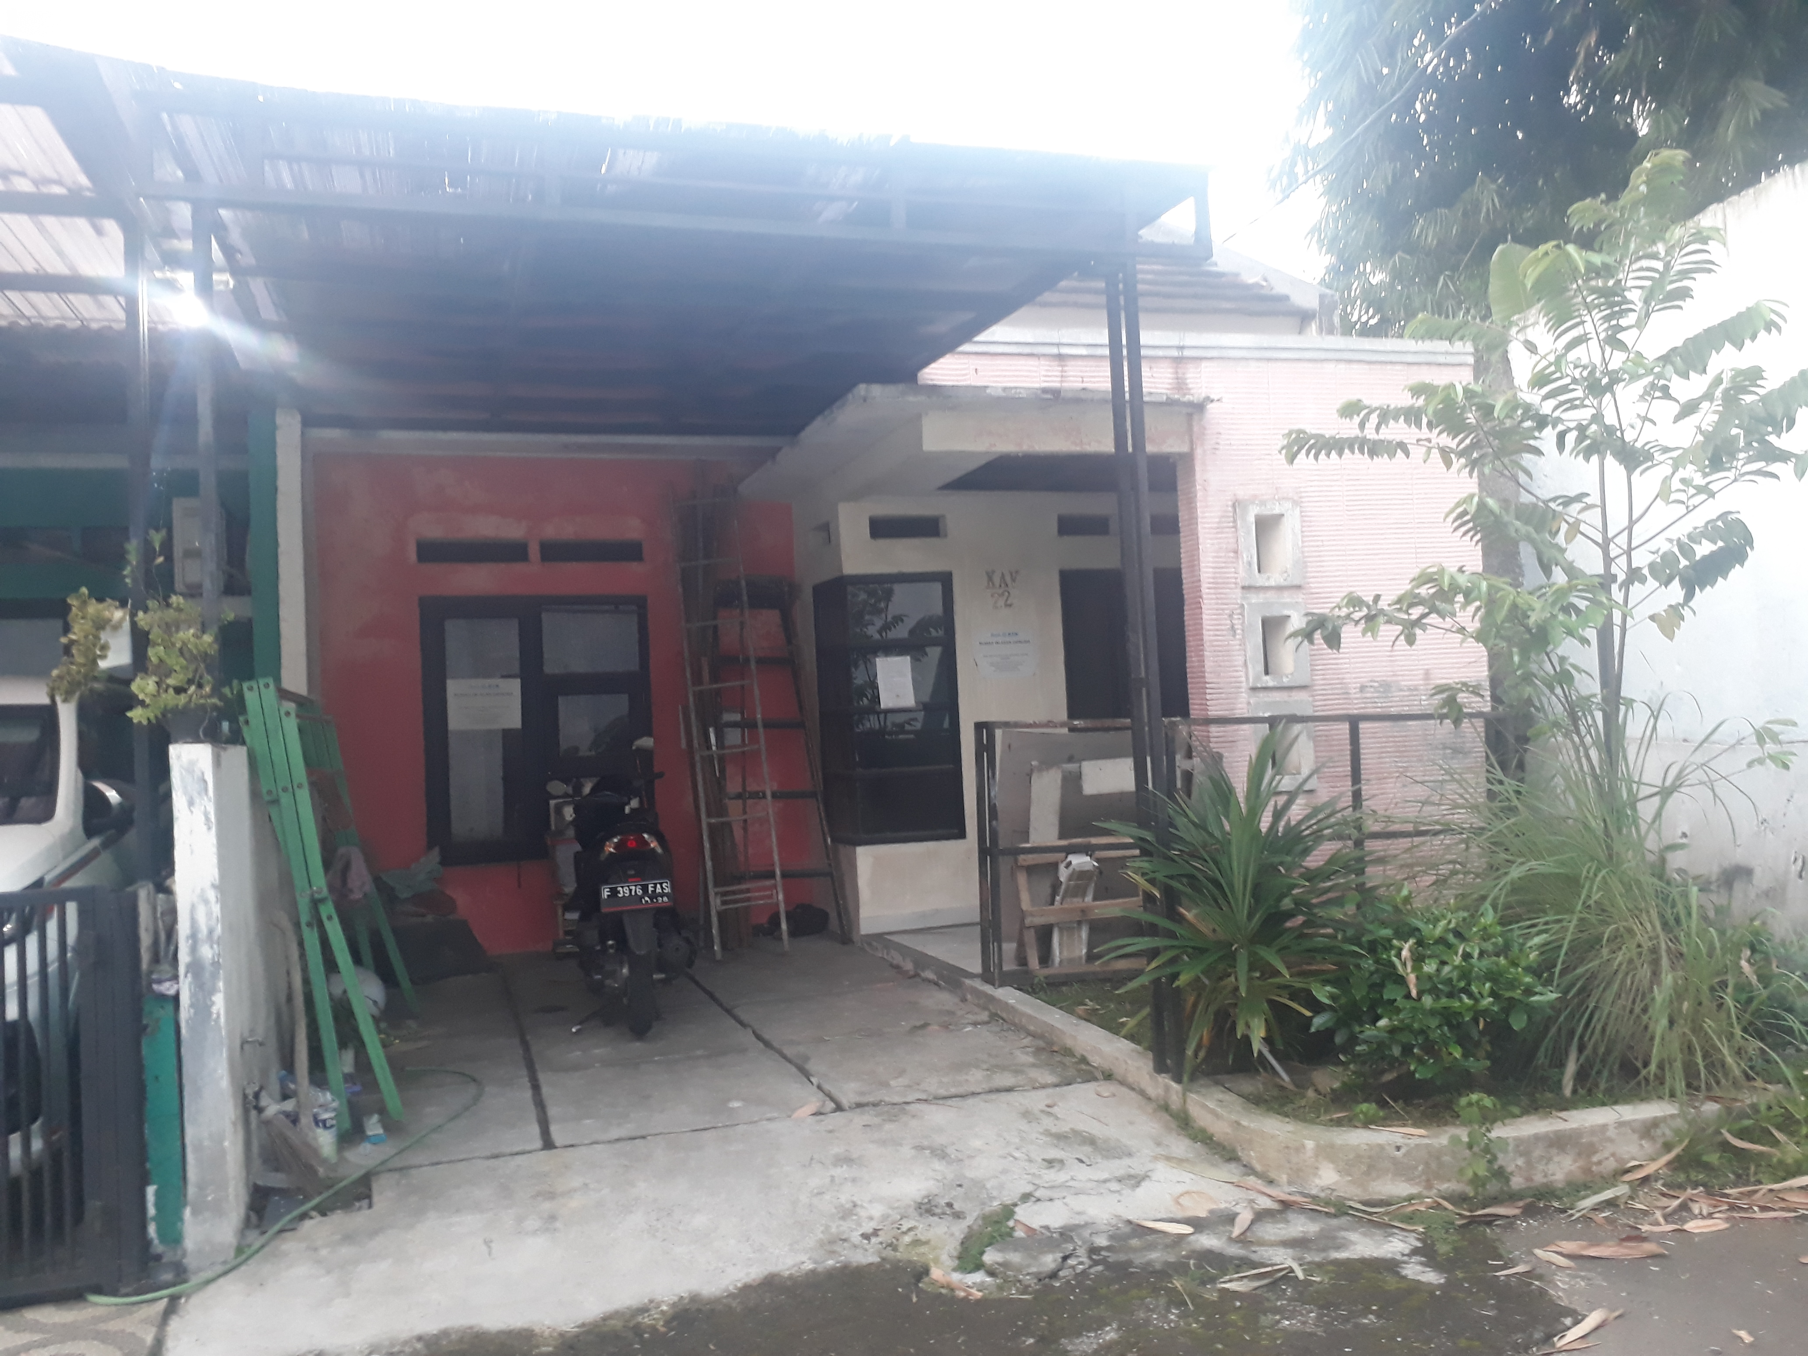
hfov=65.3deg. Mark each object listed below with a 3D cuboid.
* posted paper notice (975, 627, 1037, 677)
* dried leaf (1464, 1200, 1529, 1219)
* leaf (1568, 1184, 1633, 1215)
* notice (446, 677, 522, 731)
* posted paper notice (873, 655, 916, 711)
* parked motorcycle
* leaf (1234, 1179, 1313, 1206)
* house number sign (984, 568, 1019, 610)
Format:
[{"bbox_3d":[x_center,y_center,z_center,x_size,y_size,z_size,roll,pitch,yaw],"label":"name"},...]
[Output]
[{"bbox_3d":[0.627,-0.153,8.629,0.415,0.297,0.005,-2,-2,-18],"label":"posted paper notice"},{"bbox_3d":[1.598,1.426,3.796,0.173,0.030,0.055,-2,-2,-4],"label":"dried leaf"},{"bbox_3d":[1.869,1.404,3.791,0.201,0.050,0.050,-2,-2,-26],"label":"leaf"},{"bbox_3d":[-2.472,0.155,8.303,0.420,0.297,0.005,-2,-2,-18],"label":"notice"},{"bbox_3d":[-0.044,0.029,8.418,0.210,0.297,0.005,-5,-1,-18],"label":"posted paper notice"},{"bbox_3d":[-1.342,0.934,6.437,0.680,1.130,1.880,-2,-2,-18],"label":"parked motorcycle"},{"bbox_3d":[1.035,1.435,3.947,0.045,0.030,0.225,-1,-3,-40],"label":"leaf"},{"bbox_3d":[0.601,-0.545,8.640,0.205,0.240,0.010,-2,-2,-18],"label":"house number sign"}]

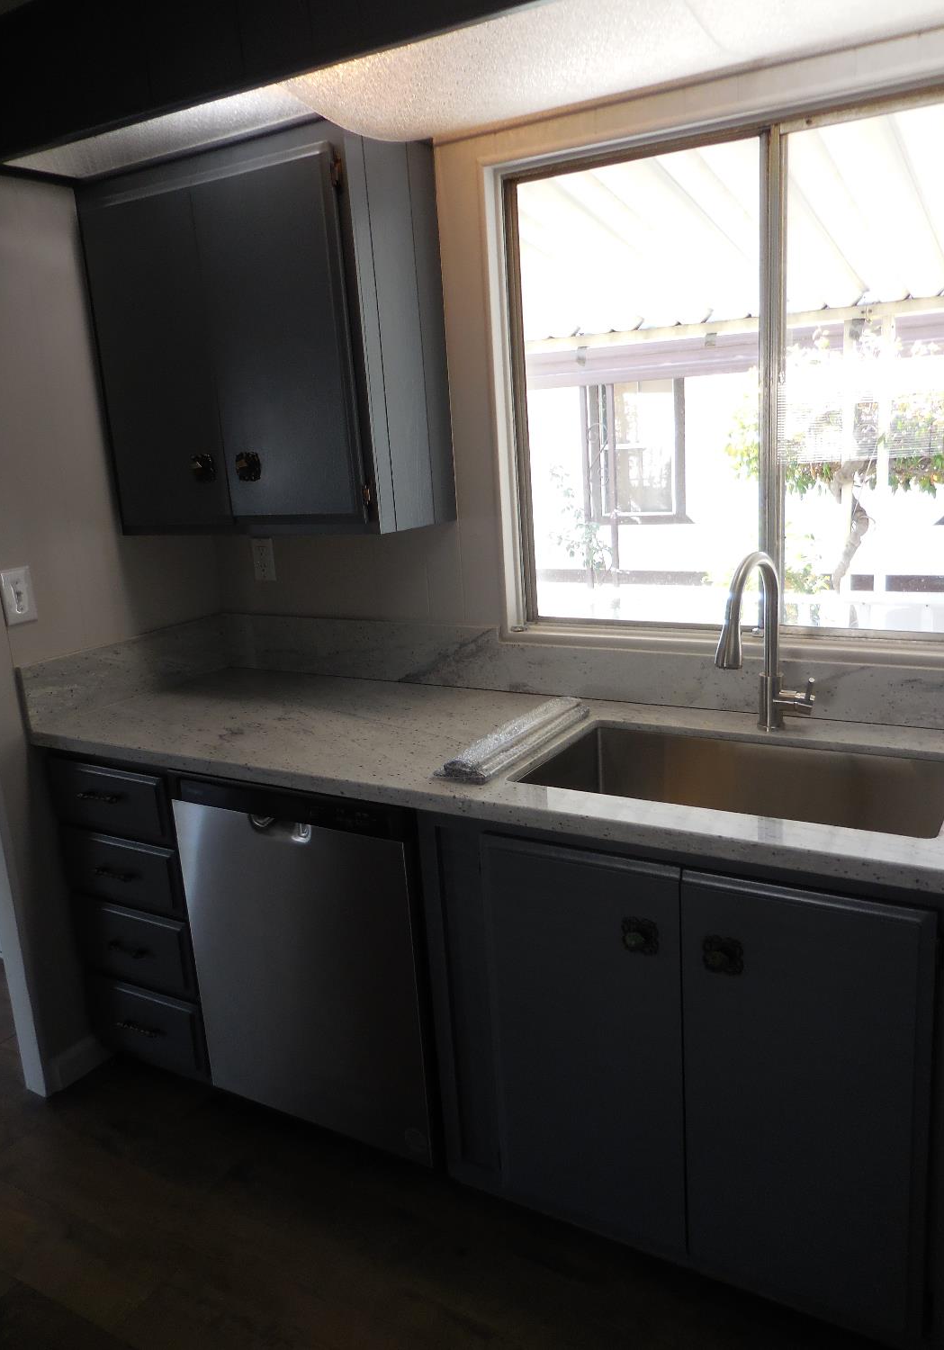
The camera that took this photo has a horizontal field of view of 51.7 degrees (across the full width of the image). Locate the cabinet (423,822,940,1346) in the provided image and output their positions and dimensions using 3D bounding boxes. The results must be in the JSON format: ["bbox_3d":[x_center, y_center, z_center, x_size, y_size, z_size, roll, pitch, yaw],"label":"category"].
[{"bbox_3d":[0.440,0.581,1.855,0.851,0.822,0.625,4,16,30],"label":"cabinet"}]

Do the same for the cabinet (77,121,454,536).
[{"bbox_3d":[-0.478,-0.736,2.244,0.782,0.793,0.326,4,16,30],"label":"cabinet"}]

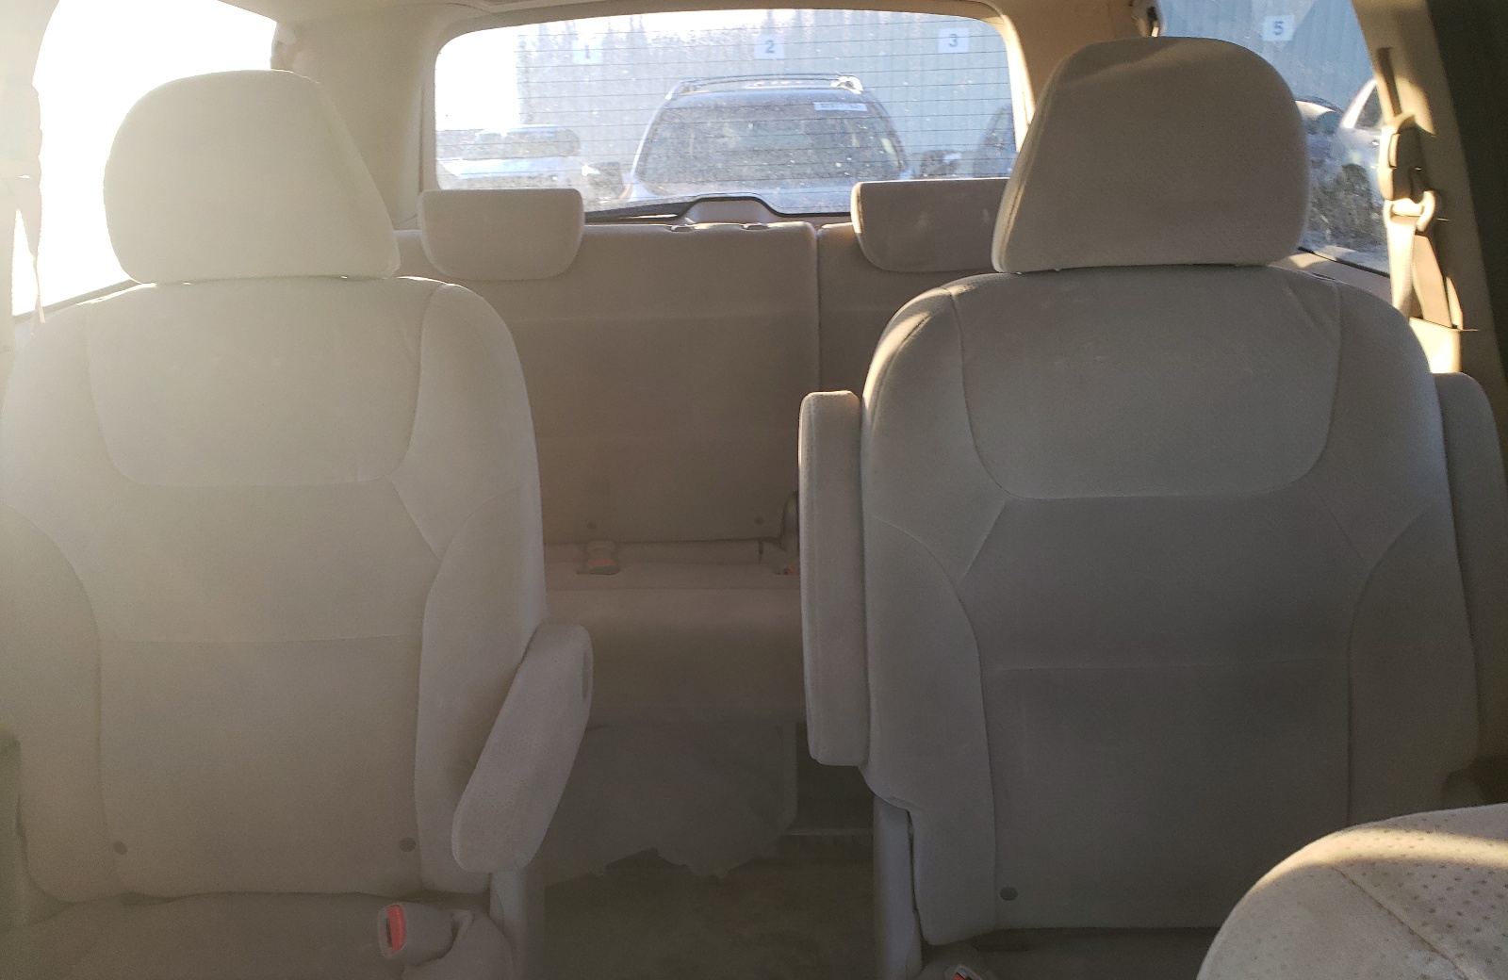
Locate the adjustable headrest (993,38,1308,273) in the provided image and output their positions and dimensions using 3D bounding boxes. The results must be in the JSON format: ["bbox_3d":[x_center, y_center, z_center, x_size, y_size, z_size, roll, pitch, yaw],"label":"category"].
[{"bbox_3d":[0.367,-0.306,1.050,0.265,0.195,0.120,-1,4,0],"label":"adjustable headrest"}]

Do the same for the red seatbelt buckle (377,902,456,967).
[{"bbox_3d":[-0.292,0.387,0.985,0.028,0.045,0.065,-5,-16,21],"label":"red seatbelt buckle"}]

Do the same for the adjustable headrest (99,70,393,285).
[{"bbox_3d":[-0.493,-0.304,1.115,0.265,0.193,0.120,-1,4,0],"label":"adjustable headrest"}]

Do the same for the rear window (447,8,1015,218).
[{"bbox_3d":[-0.052,-0.687,2.111,1.100,0.410,0.060,-1,42,0],"label":"rear window"}]

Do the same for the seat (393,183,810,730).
[{"bbox_3d":[-0.264,-0.092,1.677,0.710,0.665,0.730,-1,18,0],"label":"seat"}]

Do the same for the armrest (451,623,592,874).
[{"bbox_3d":[-0.182,0.198,0.941,0.058,0.075,0.320,-1,13,0],"label":"armrest"}]

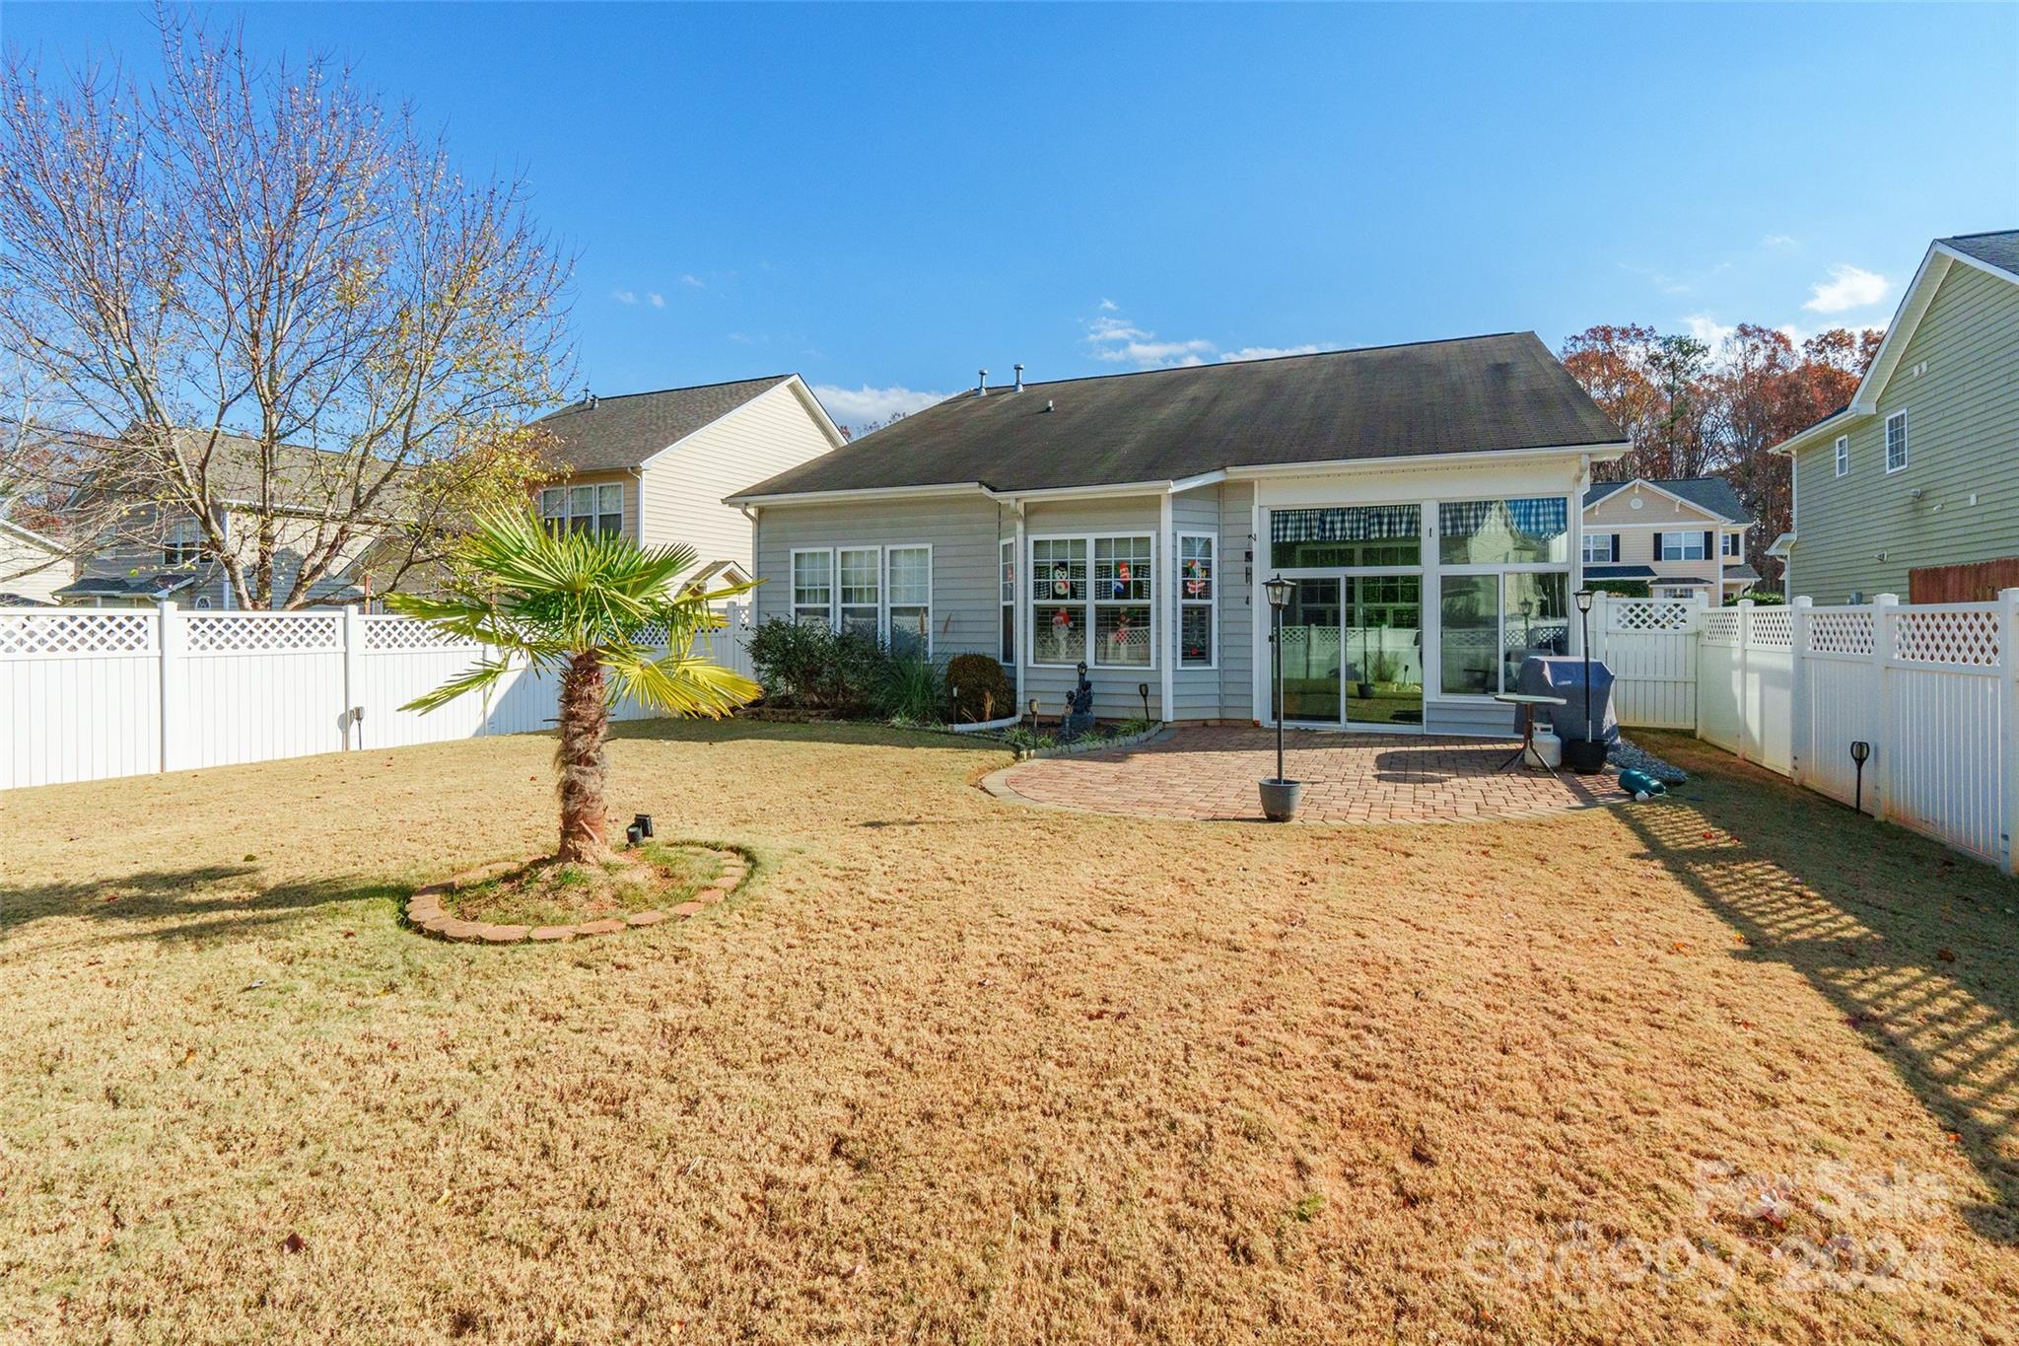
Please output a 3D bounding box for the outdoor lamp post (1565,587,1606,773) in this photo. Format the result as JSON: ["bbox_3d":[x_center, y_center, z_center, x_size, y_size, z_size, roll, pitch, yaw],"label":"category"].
[{"bbox_3d":[5.960,0.050,9.250,0.340,1.860,0.340,0,3,0],"label":"outdoor lamp post"}]

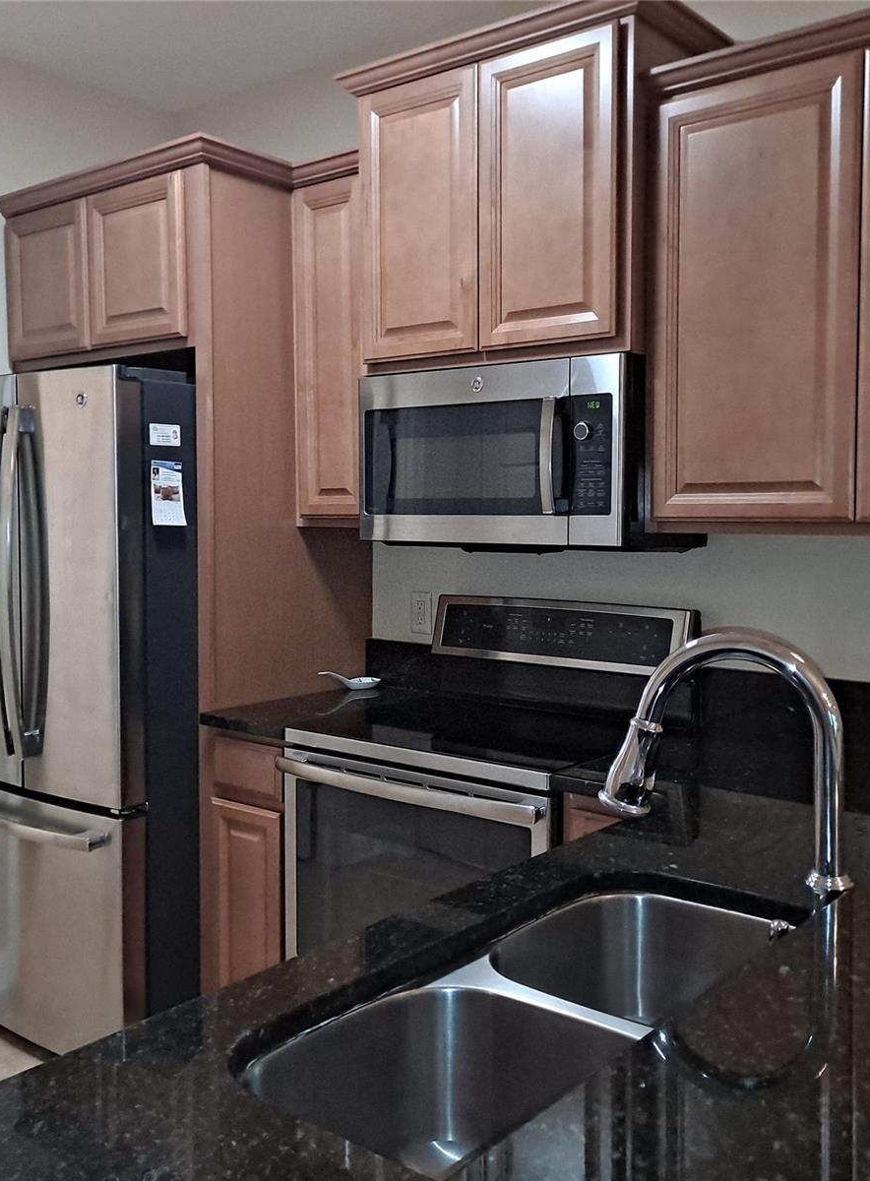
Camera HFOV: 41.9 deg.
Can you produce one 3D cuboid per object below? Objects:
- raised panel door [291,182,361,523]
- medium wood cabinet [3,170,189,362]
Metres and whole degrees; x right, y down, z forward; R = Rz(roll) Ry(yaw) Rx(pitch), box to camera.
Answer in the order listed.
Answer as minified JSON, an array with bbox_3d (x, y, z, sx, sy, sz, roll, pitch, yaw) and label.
[{"bbox_3d":[-0.269,-0.637,3.037,0.253,0.876,0.023,3,6,38],"label":"raised panel door"},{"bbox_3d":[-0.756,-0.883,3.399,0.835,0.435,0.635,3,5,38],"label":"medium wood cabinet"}]

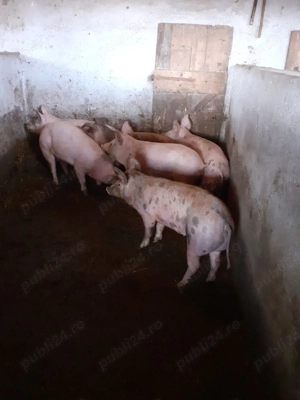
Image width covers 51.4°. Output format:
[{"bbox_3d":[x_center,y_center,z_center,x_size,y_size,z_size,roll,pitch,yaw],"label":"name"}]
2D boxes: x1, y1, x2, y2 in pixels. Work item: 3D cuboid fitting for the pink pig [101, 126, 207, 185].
[{"bbox_3d":[0.047,-0.304,3.281,1.140,0.690,0.340,8,25,13],"label":"pink pig"}]

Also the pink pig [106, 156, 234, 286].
[{"bbox_3d":[0.100,0.119,2.349,0.340,0.680,1.160,-15,29,-33],"label":"pink pig"}]

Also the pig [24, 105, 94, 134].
[{"bbox_3d":[-1.056,-0.802,4.266,1.160,0.710,0.340,3,24,2],"label":"pig"}]

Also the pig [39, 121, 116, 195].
[{"bbox_3d":[-0.785,-0.403,3.434,1.120,0.680,0.330,19,29,32],"label":"pig"}]

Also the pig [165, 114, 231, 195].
[{"bbox_3d":[0.517,-0.379,3.470,0.370,0.710,1.150,-6,25,-18],"label":"pig"}]

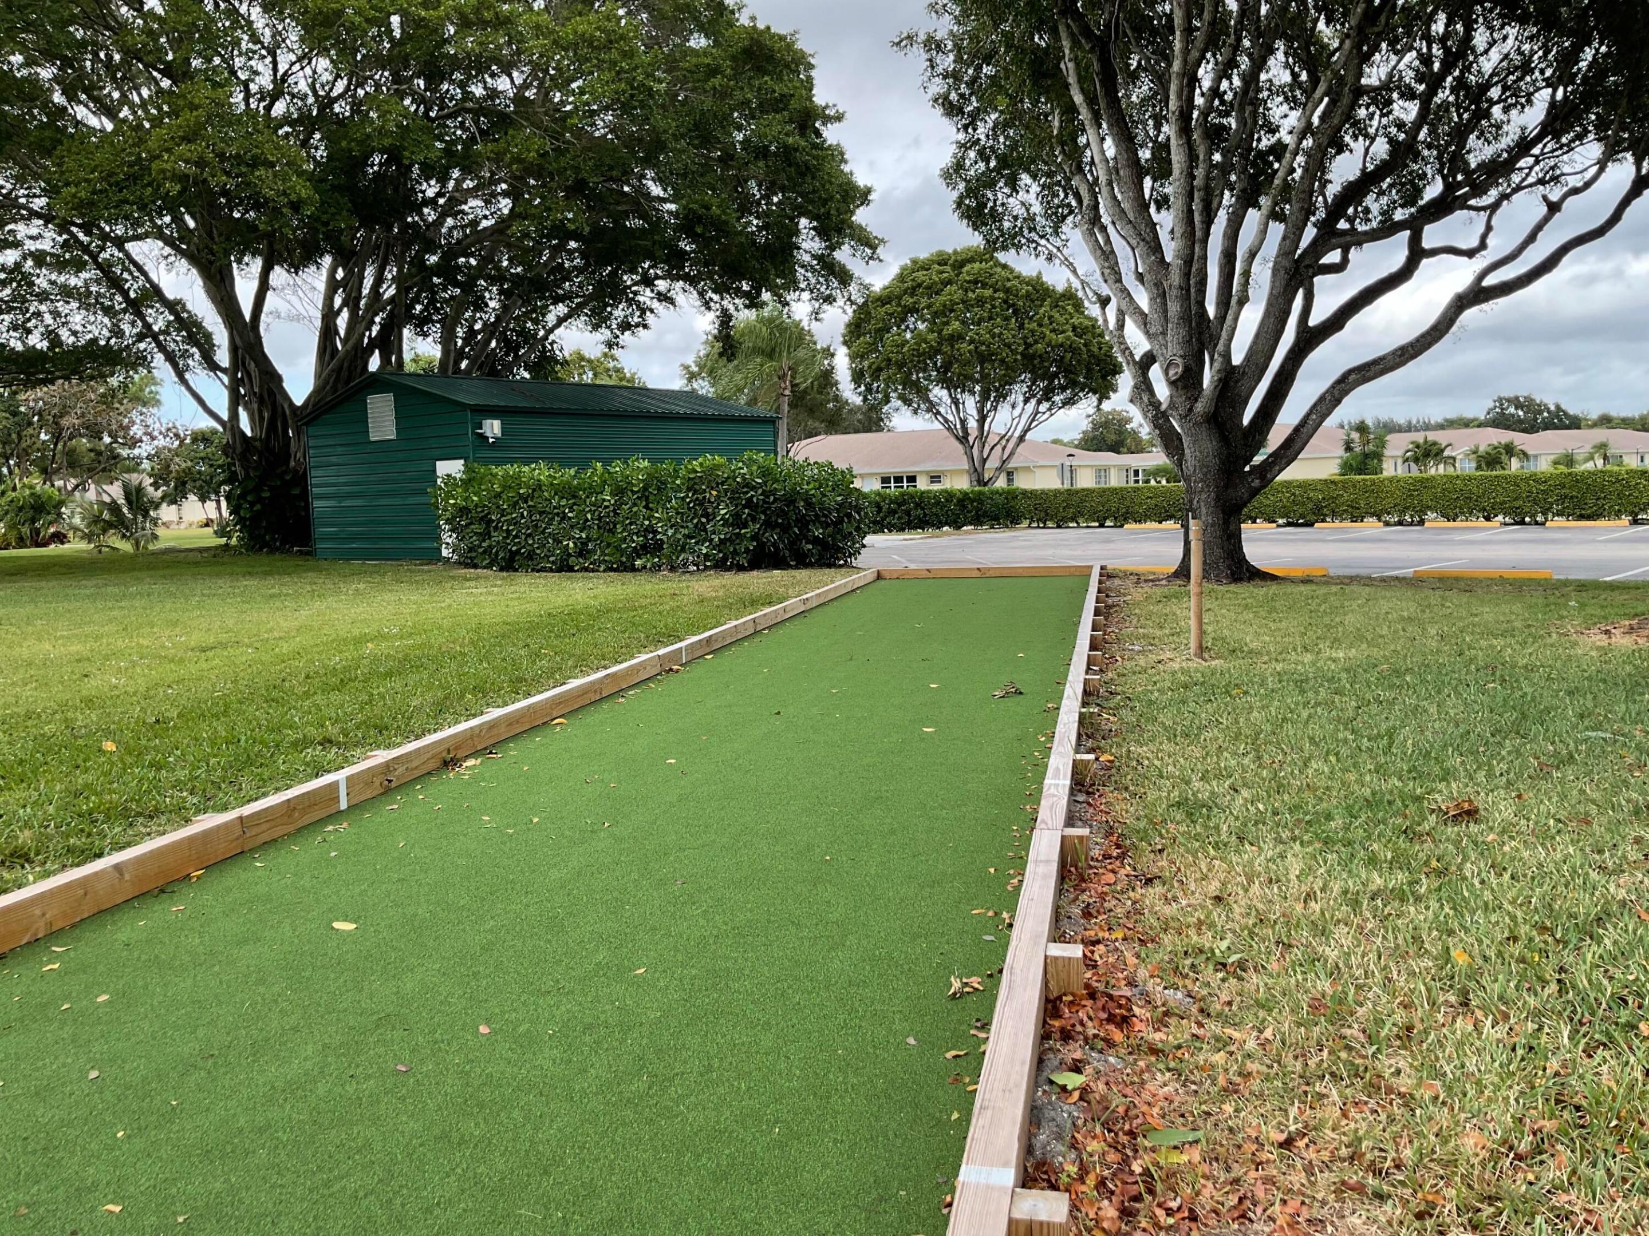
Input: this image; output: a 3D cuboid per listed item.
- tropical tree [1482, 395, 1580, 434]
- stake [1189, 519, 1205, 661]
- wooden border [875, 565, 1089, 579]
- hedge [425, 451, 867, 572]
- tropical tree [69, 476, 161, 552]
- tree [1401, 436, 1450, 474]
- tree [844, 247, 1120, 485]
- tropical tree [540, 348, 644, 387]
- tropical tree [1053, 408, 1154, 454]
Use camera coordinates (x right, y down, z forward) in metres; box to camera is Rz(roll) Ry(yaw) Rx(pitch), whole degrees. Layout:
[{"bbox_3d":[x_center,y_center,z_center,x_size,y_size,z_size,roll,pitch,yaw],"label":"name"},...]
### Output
[{"bbox_3d":[70.667,-18.088,138.197,9.800,8.900,9.000,-2,5,0],"label":"tropical tree"},{"bbox_3d":[2.597,-0.198,9.620,0.090,0.990,0.090,-2,5,0],"label":"stake"},{"bbox_3d":[2.254,-0.633,19.420,2.970,0.140,0.090,-1,5,12],"label":"wooden border"},{"bbox_3d":[-3.033,-1.842,23.998,6.800,1.900,1.700,-1,5,15],"label":"hedge"},{"bbox_3d":[-23.359,-3.414,45.500,3.100,2.600,2.800,-2,5,0],"label":"tropical tree"},{"bbox_3d":[30.474,-7.676,70.053,2.500,3.300,2.400,-2,5,0],"label":"tree"},{"bbox_3d":[5.917,-8.739,52.063,10.300,10.300,10.000,-2,5,0],"label":"tree"},{"bbox_3d":[-9.450,-7.503,57.233,5.800,7.700,5.500,-2,5,0],"label":"tropical tree"},{"bbox_3d":[23.193,-13.485,112.145,7.200,7.800,7.000,-2,5,0],"label":"tropical tree"}]

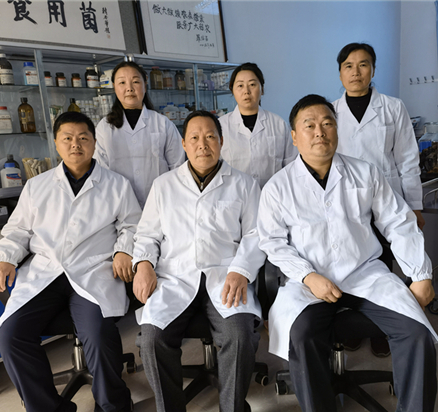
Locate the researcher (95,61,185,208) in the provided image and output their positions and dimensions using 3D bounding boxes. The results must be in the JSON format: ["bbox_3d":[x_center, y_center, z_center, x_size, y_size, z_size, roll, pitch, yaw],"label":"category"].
[{"bbox_3d":[-0.379,0.055,2.342,0.480,1.621,0.300,-4,10,-1],"label":"researcher"}]

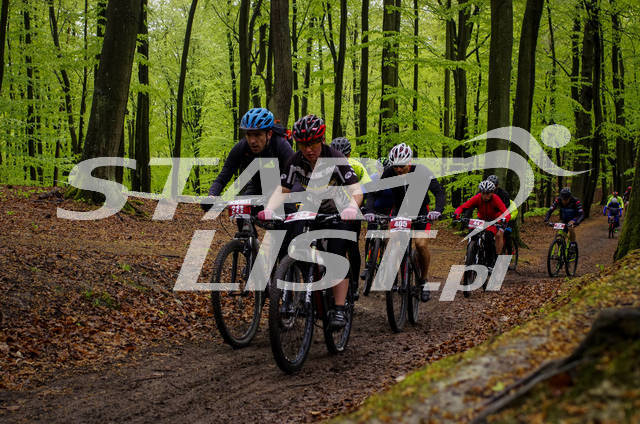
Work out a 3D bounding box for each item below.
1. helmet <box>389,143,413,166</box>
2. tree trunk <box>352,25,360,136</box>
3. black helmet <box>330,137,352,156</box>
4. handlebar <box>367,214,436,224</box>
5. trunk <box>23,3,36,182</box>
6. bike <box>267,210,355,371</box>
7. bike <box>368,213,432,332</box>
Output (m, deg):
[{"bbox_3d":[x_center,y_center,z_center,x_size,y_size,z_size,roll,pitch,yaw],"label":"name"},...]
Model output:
[{"bbox_3d":[0.750,-0.535,8.600,0.215,0.175,0.285,0,21,7],"label":"helmet"},{"bbox_3d":[1.510,-5.334,38.000,0.250,4.614,0.250,-1,3,0],"label":"tree trunk"},{"bbox_3d":[0.231,-0.693,9.800,0.205,0.175,0.275,2,11,30],"label":"black helmet"},{"bbox_3d":[0.755,0.070,8.400,0.680,0.090,0.170,0,-1,13],"label":"handlebar"},{"bbox_3d":[-9.438,-3.886,30.000,0.240,5.858,0.240,-2,3,0],"label":"trunk"},{"bbox_3d":[-0.020,0.495,6.120,0.680,1.020,1.800,0,-1,16],"label":"bike"},{"bbox_3d":[0.790,0.560,8.500,0.680,1.030,1.800,0,-1,13],"label":"bike"}]

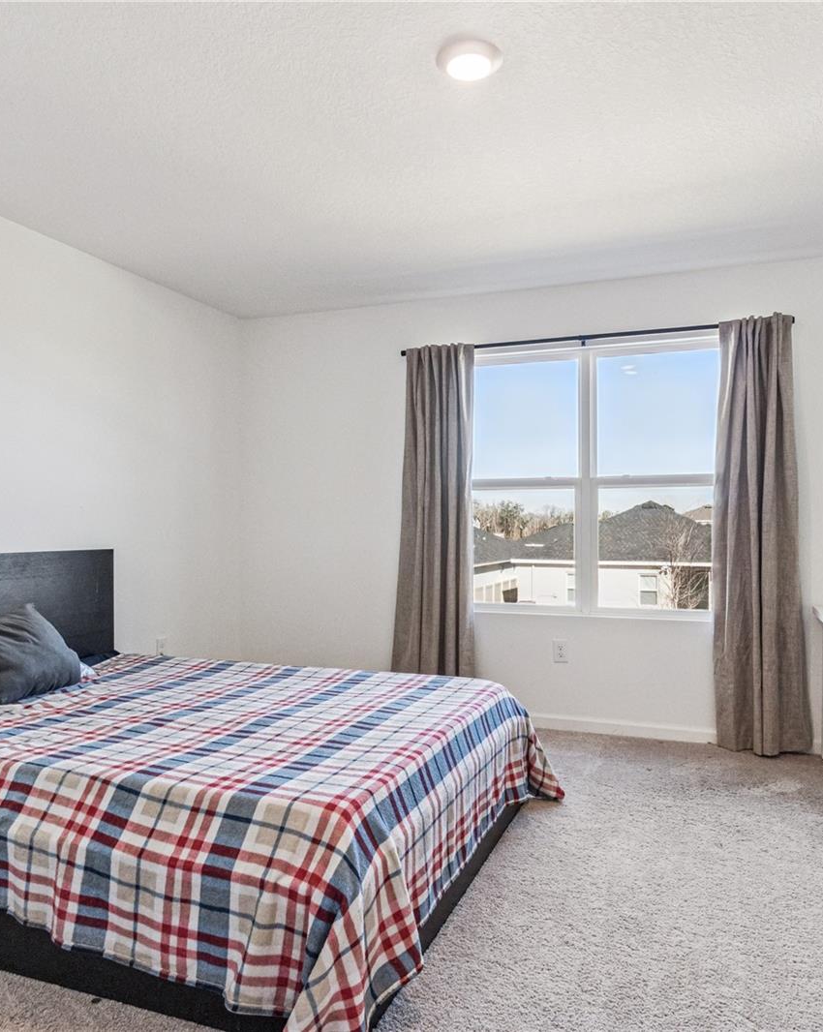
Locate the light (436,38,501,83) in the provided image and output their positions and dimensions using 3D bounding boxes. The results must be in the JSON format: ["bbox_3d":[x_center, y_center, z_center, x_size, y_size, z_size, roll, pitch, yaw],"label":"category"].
[{"bbox_3d":[0.166,-1.275,2.185,0.190,0.030,0.190,0,0,0],"label":"light"}]

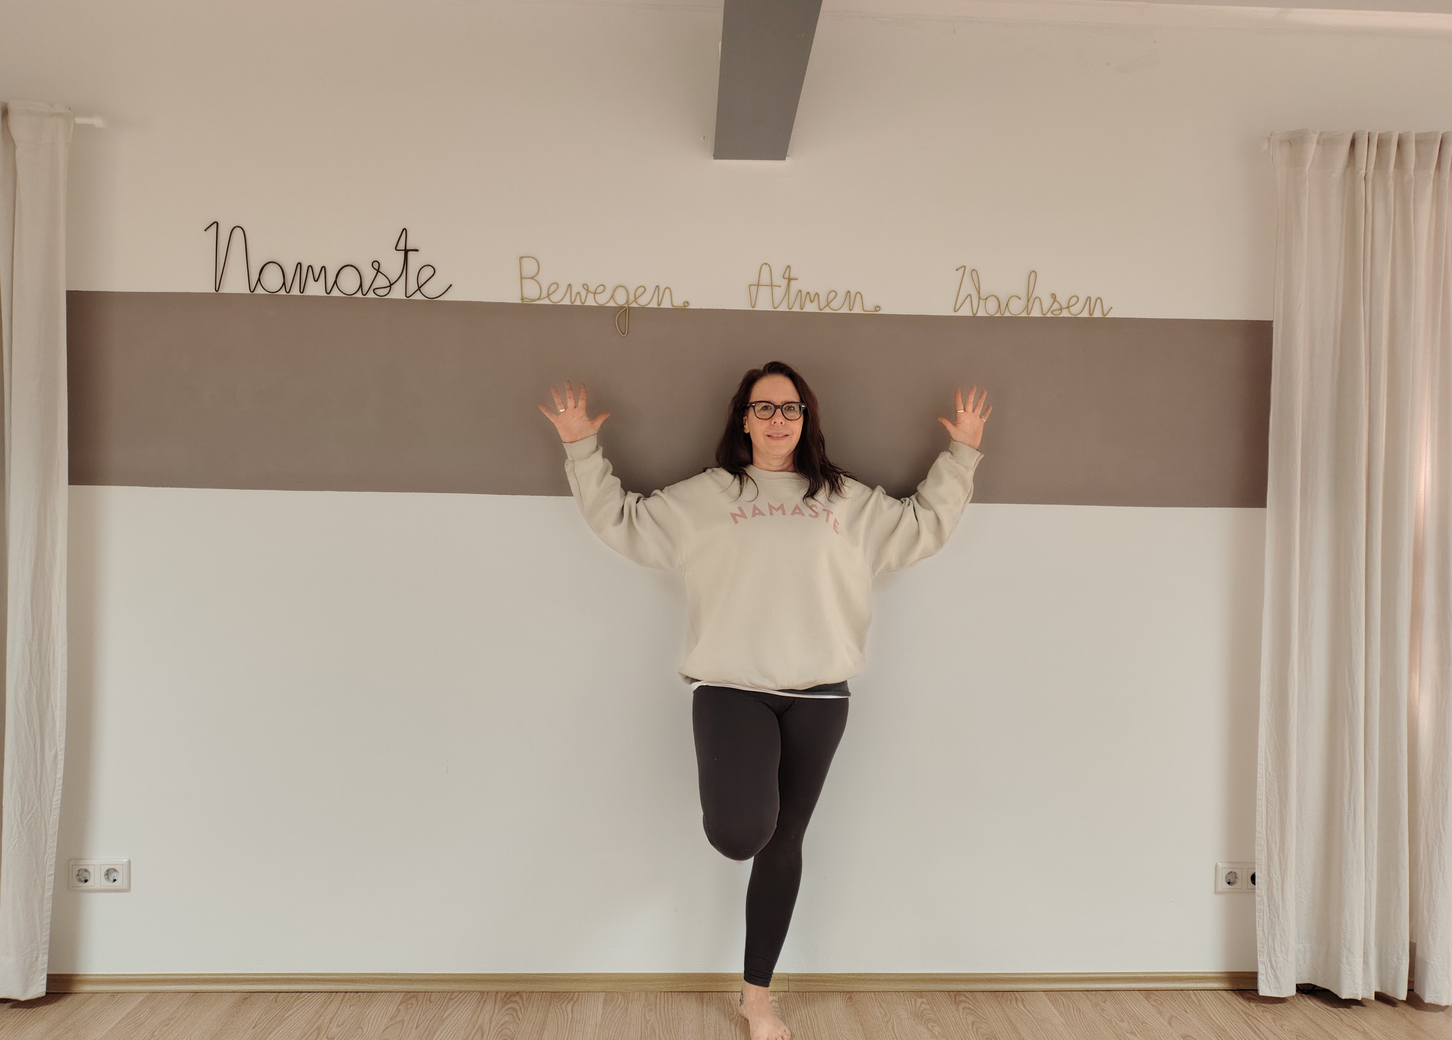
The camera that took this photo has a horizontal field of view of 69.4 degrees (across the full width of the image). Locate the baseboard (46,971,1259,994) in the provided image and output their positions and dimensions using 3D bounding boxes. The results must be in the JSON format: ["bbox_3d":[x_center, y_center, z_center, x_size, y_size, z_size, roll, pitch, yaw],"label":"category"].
[{"bbox_3d":[-0.143,1.209,2.741,3.310,0.049,0.018,1,-1,-2],"label":"baseboard"}]

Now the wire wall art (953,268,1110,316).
[{"bbox_3d":[0.826,-0.609,2.811,0.430,0.135,0.009,1,-1,-2],"label":"wire wall art"}]

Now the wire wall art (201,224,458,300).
[{"bbox_3d":[-1.034,-0.675,2.732,0.639,0.185,0.009,1,-1,-2],"label":"wire wall art"}]

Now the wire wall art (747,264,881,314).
[{"bbox_3d":[0.237,-0.617,2.786,0.352,0.124,0.009,1,-1,-2],"label":"wire wall art"}]

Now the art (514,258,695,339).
[{"bbox_3d":[-0.319,-0.586,2.761,0.447,0.205,0.009,1,-1,-2],"label":"art"}]

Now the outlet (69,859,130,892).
[{"bbox_3d":[-1.604,0.912,2.686,0.156,0.084,0.012,1,-1,-2],"label":"outlet"}]

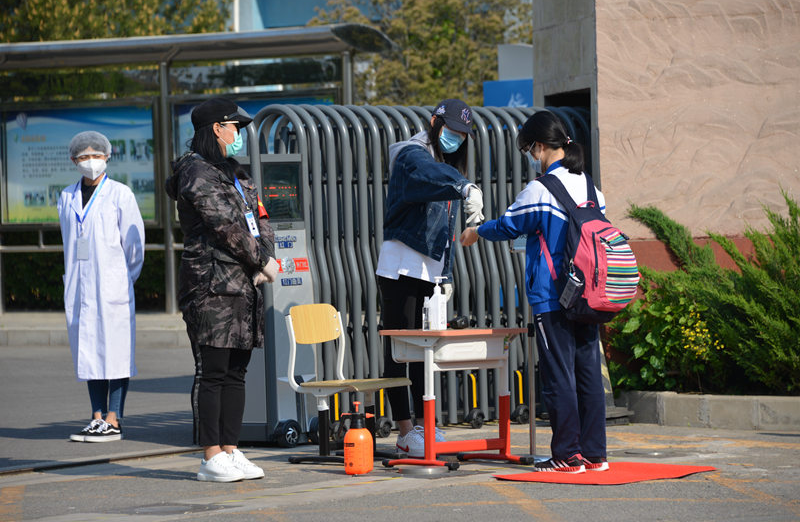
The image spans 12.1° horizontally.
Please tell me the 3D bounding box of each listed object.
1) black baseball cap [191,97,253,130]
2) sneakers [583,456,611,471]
[{"bbox_3d":[-0.770,-0.637,16.400,0.268,0.140,0.180,0,1,6],"label":"black baseball cap"},{"bbox_3d":[0.831,0.891,16.930,0.260,0.100,0.095,-1,1,32],"label":"sneakers"}]

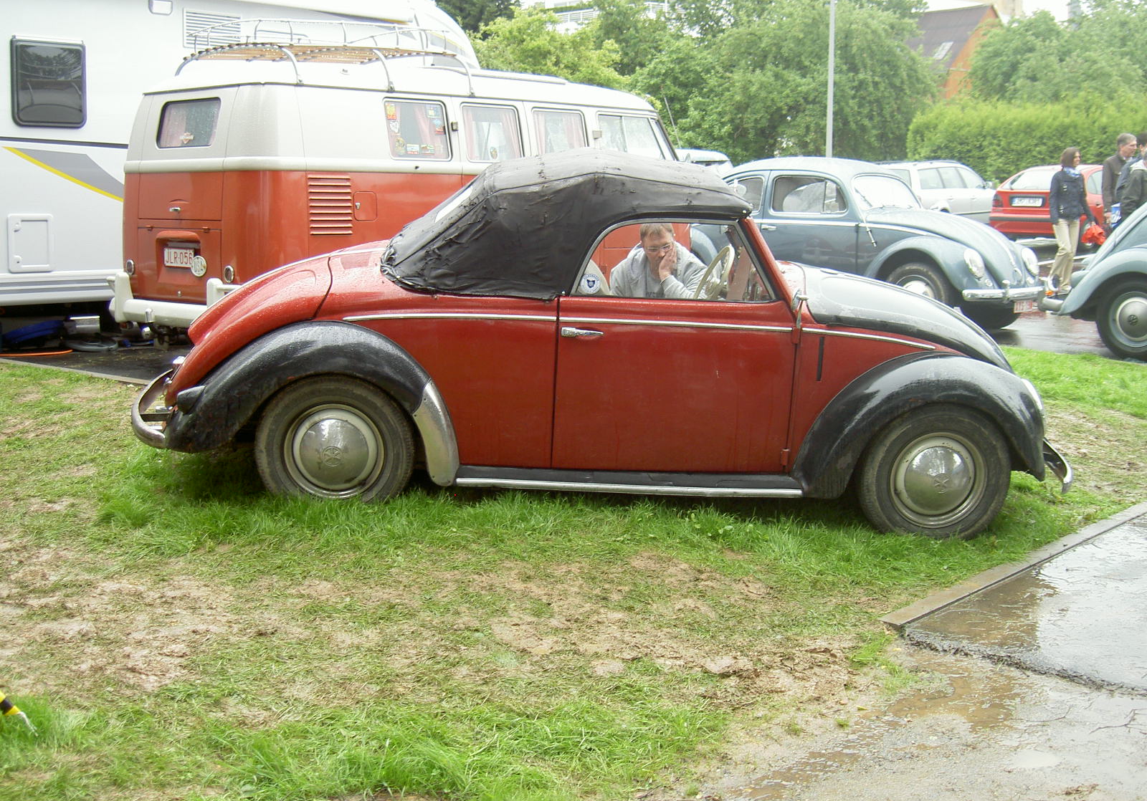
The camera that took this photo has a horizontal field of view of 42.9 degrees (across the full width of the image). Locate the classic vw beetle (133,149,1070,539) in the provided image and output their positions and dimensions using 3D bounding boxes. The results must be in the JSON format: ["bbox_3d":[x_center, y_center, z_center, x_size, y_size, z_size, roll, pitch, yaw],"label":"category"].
[{"bbox_3d":[0.156,-0.325,6.460,4.050,1.480,1.540,3,13,-2],"label":"classic vw beetle"}]

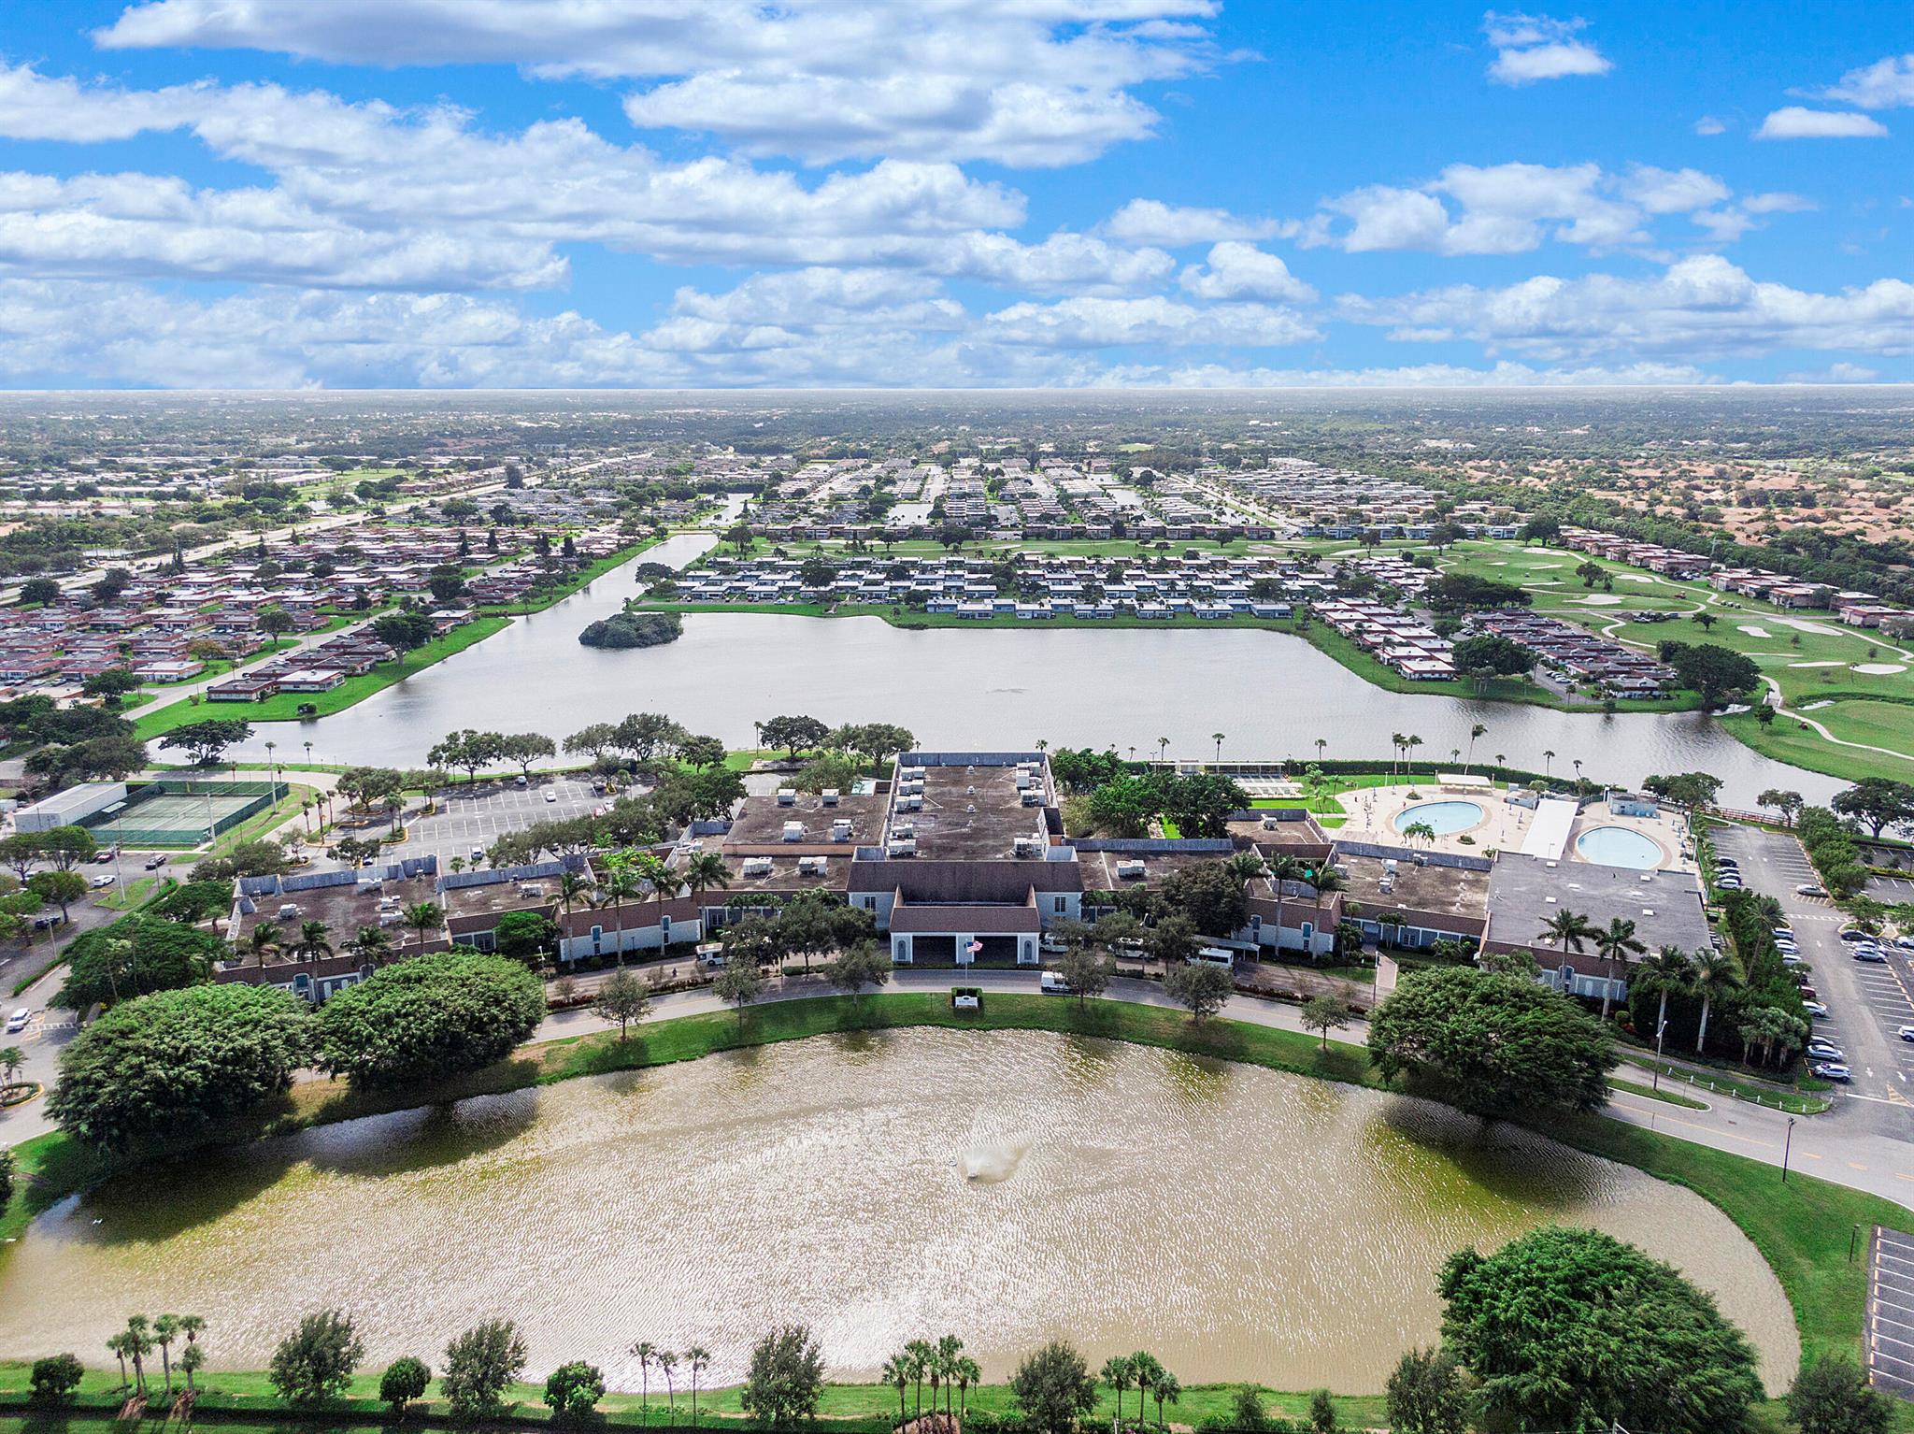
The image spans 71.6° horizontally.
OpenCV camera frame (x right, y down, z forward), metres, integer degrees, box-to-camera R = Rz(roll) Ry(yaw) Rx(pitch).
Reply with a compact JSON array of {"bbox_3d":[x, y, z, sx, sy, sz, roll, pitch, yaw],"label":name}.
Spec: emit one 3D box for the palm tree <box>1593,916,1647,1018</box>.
[{"bbox_3d":[100.780,38.560,203.590,8.070,17.020,8.070,7,16,27],"label":"palm tree"}]

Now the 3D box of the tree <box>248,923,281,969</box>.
[{"bbox_3d":[-107.890,39.240,207.560,6.150,15.190,6.150,-8,16,-28],"label":"tree"}]

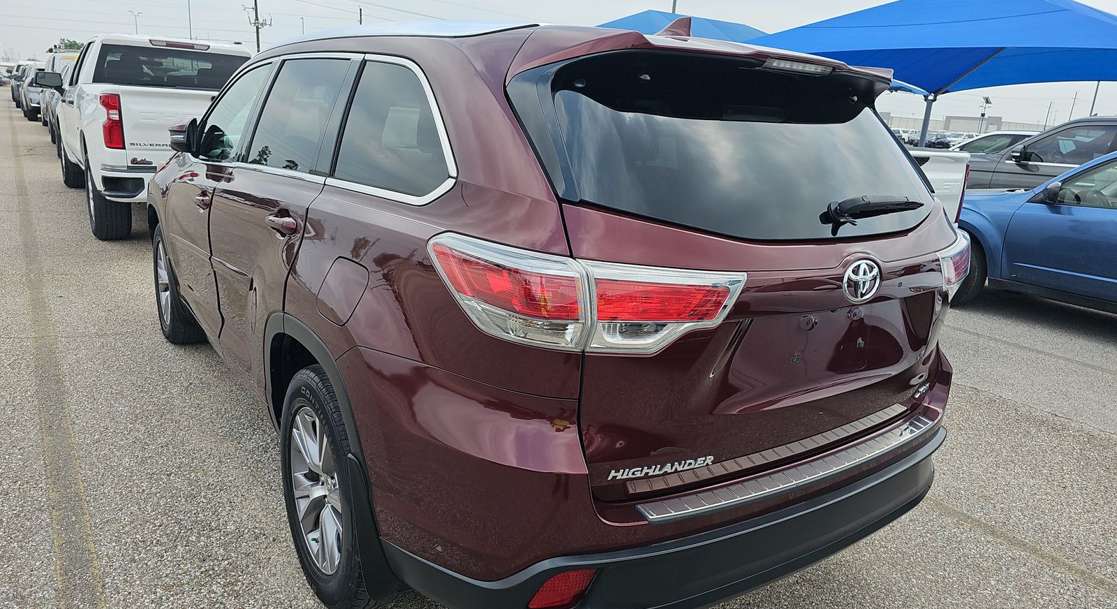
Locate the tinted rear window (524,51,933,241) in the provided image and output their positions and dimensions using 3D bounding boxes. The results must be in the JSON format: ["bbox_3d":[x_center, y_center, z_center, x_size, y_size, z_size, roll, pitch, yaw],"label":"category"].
[{"bbox_3d":[0.543,-0.357,1.877,1.380,0.466,0.109,-6,-14,-35],"label":"tinted rear window"}]

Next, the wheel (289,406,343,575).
[{"bbox_3d":[-0.660,0.546,2.273,0.190,0.490,0.490,-6,18,-35],"label":"wheel"}]

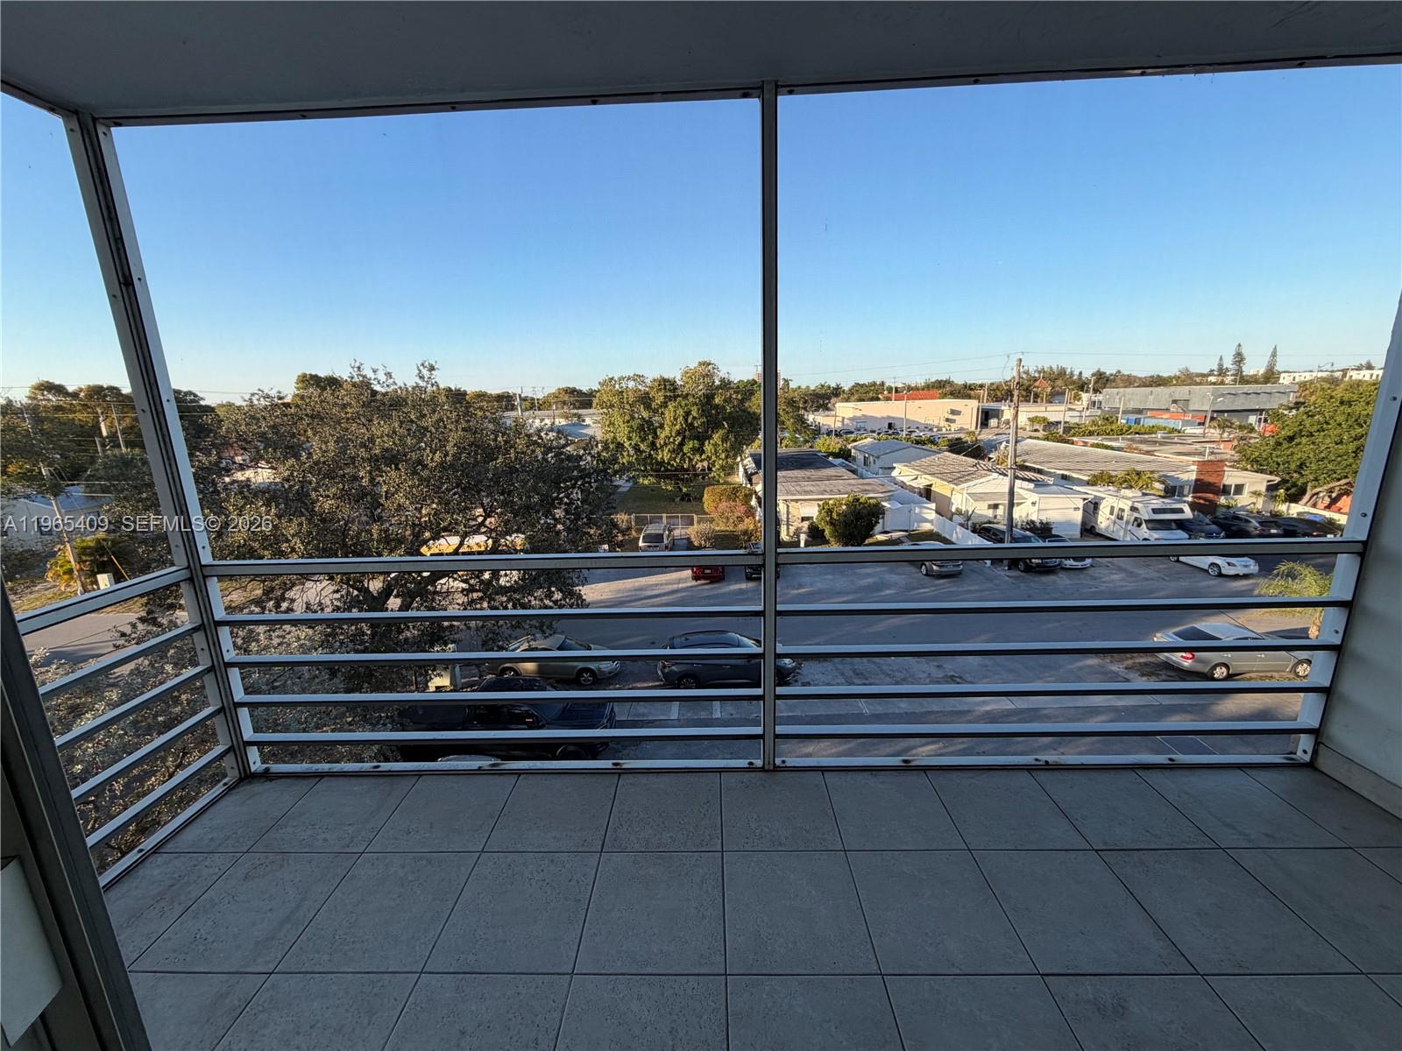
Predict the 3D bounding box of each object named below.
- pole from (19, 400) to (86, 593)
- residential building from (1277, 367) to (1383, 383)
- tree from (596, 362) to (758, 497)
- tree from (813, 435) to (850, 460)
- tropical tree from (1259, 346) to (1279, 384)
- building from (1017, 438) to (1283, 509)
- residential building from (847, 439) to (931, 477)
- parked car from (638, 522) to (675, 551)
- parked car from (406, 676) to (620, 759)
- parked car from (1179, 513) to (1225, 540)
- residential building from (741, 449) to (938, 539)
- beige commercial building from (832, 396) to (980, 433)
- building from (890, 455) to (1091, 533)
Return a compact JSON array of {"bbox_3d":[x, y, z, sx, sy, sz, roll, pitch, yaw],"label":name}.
[{"bbox_3d":[-31.893,-1.174,28.023,0.330,9.750,0.330,-2,13,0],"label":"pole"},{"bbox_3d":[235.572,-51.810,212.010,35.000,11.200,14.000,-1,13,1],"label":"residential building"},{"bbox_3d":[-1.495,-9.294,55.892,15.200,12.300,13.000,-1,13,1],"label":"tree"},{"bbox_3d":[17.196,-9.640,74.000,4.700,3.700,4.300,-1,13,1],"label":"tree"},{"bbox_3d":[220.114,-58.380,218.769,6.500,21.000,6.500,-2,13,0],"label":"tropical tree"},{"bbox_3d":[33.878,-4.817,49.100,10.800,3.700,21.600,-2,13,-1],"label":"building"},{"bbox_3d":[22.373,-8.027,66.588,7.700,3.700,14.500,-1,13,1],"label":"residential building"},{"bbox_3d":[-2.764,0.958,35.625,1.830,1.720,4.750,-1,13,0],"label":"parked car"},{"bbox_3d":[-4.956,5.182,14.979,5.300,1.800,1.950,-2,13,0],"label":"parked car"},{"bbox_3d":[30.986,0.164,35.702,1.800,1.500,4.500,0,13,8],"label":"parked car"},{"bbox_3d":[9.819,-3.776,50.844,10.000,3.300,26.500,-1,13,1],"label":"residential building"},{"bbox_3d":[45.345,-25.499,131.166,30.500,6.200,15.000,0,13,8],"label":"beige commercial building"},{"bbox_3d":[22.143,-3.171,46.467,7.800,3.500,19.500,-1,13,1],"label":"building"}]

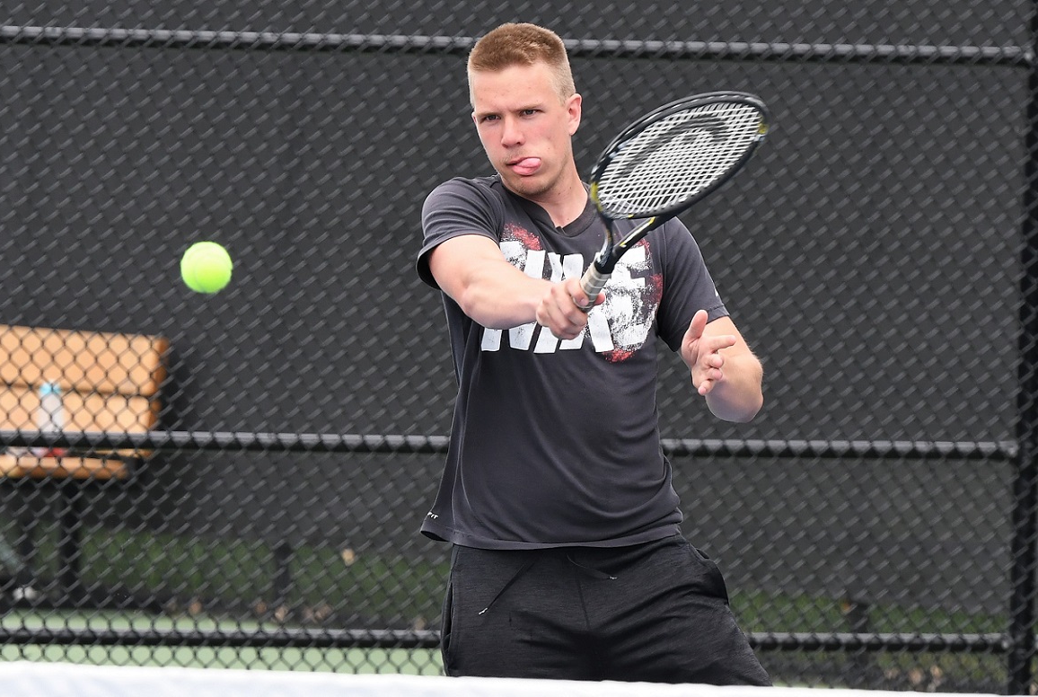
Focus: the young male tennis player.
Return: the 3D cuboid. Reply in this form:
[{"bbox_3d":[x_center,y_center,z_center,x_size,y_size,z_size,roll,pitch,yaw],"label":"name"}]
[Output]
[{"bbox_3d":[0.115,0.415,11.800,0.620,1.760,0.720,1,2,-12],"label":"young male tennis player"}]

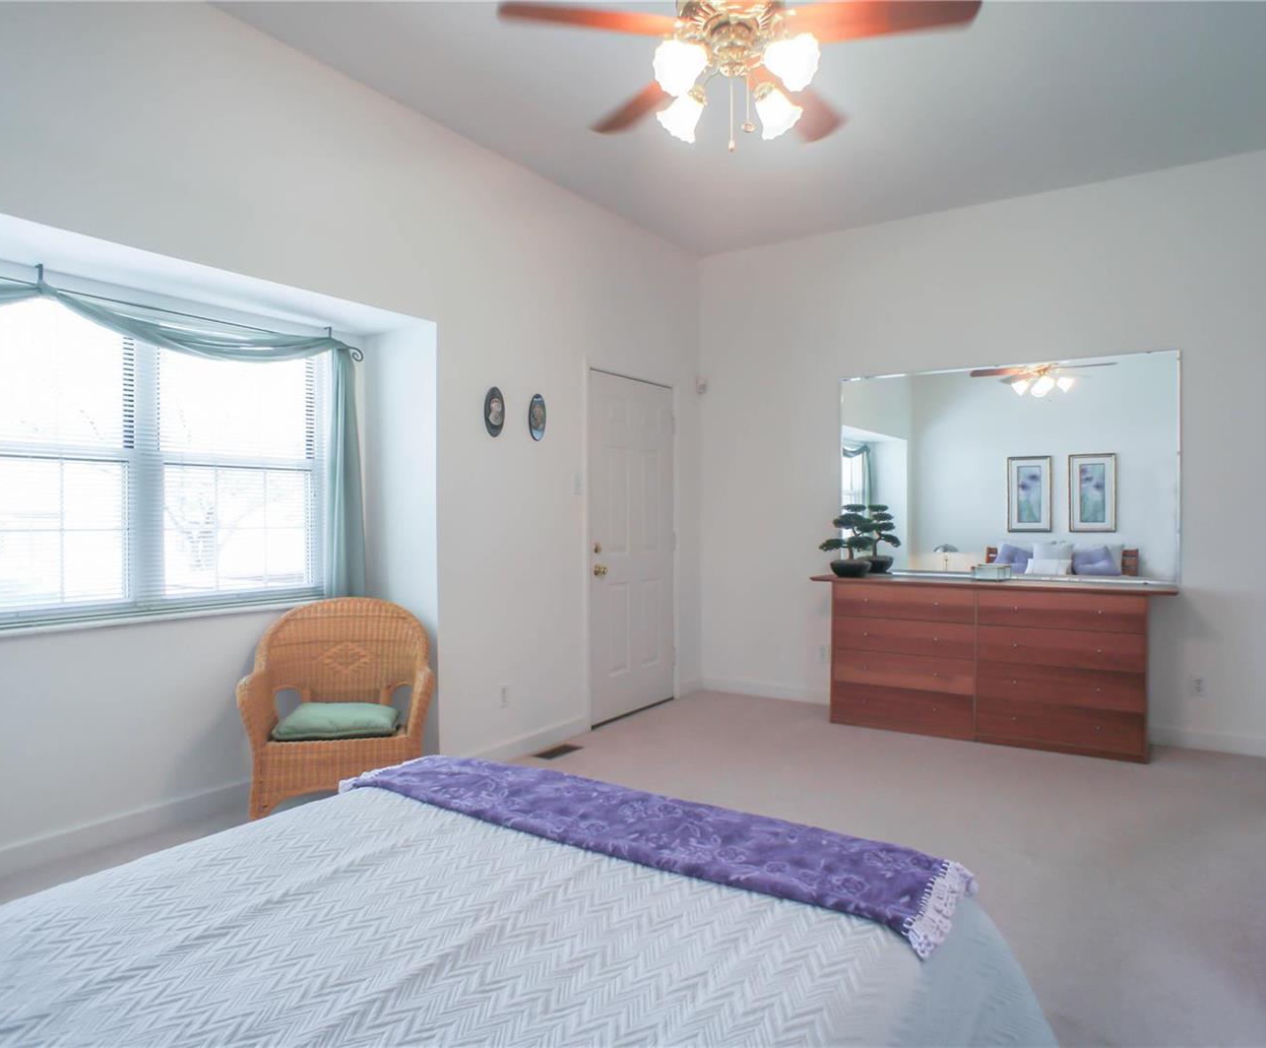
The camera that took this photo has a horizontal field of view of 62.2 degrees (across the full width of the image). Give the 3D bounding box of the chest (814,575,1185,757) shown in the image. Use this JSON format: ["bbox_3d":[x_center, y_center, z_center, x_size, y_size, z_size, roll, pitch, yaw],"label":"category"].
[{"bbox_3d":[1.935,0.730,5.660,1.870,0.825,0.510,0,0,36],"label":"chest"}]

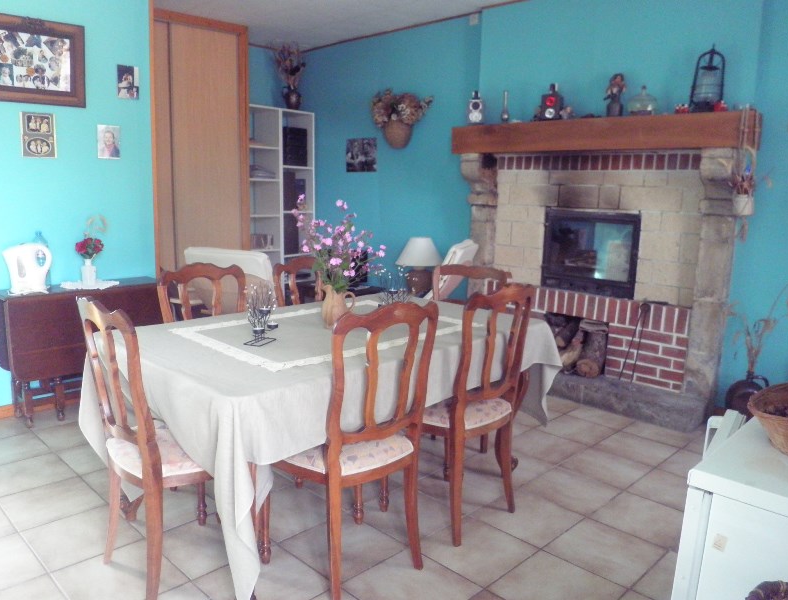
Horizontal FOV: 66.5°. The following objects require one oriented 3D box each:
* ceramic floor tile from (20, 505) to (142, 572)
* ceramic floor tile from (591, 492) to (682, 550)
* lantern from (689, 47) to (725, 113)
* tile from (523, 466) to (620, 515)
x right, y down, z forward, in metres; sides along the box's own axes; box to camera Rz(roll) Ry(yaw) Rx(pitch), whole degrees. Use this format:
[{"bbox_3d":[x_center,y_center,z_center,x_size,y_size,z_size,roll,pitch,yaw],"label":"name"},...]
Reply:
[{"bbox_3d":[-1.169,0.886,2.253,0.340,0.010,0.340,-8,13,-44],"label":"ceramic floor tile"},{"bbox_3d":[1.033,0.901,2.469,0.340,0.010,0.340,-8,13,-44],"label":"ceramic floor tile"},{"bbox_3d":[1.749,-1.238,3.353,0.190,0.349,0.175,10,12,41],"label":"lantern"},{"bbox_3d":[0.795,0.858,2.709,0.340,0.010,0.340,-8,13,-44],"label":"tile"}]

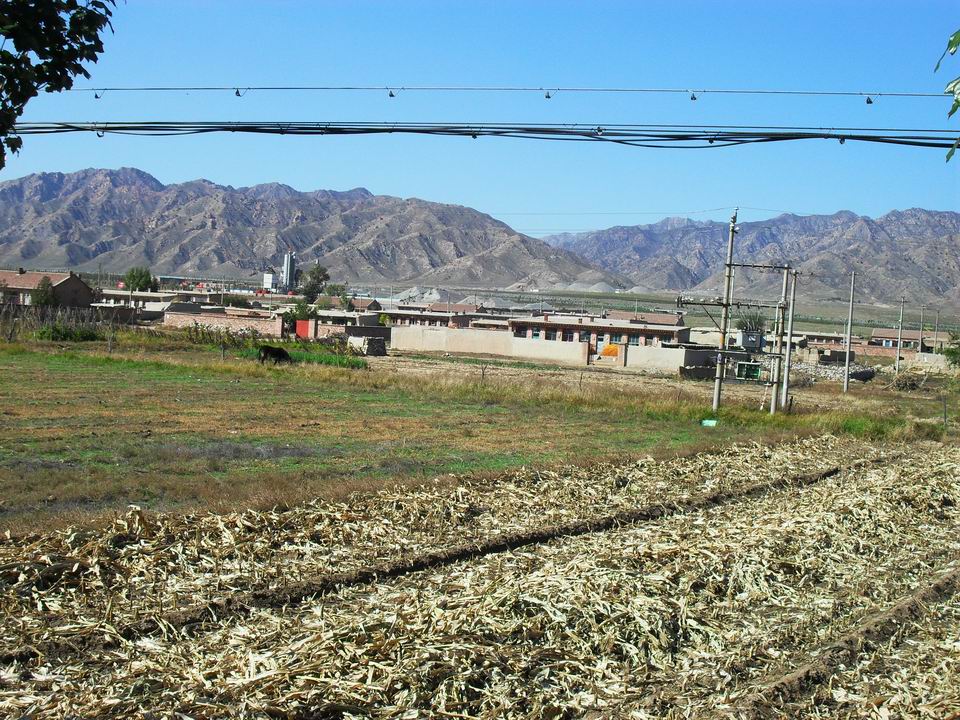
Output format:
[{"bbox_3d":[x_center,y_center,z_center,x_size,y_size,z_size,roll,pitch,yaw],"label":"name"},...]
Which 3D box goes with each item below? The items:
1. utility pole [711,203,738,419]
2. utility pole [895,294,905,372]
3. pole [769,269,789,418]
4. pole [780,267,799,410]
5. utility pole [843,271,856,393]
[{"bbox_3d":[10.752,-2.137,59.528,0.300,8.950,0.300,6,4,17],"label":"utility pole"},{"bbox_3d":[34.596,-1.948,111.802,0.250,6.480,0.250,3,3,0],"label":"utility pole"},{"bbox_3d":[13.038,-0.858,59.002,0.260,6.490,0.260,5,4,17],"label":"pole"},{"bbox_3d":[14.547,-0.941,63.801,0.230,6.520,0.230,3,3,0],"label":"pole"},{"bbox_3d":[20.373,-1.524,74.796,0.230,6.690,0.230,3,4,0],"label":"utility pole"}]

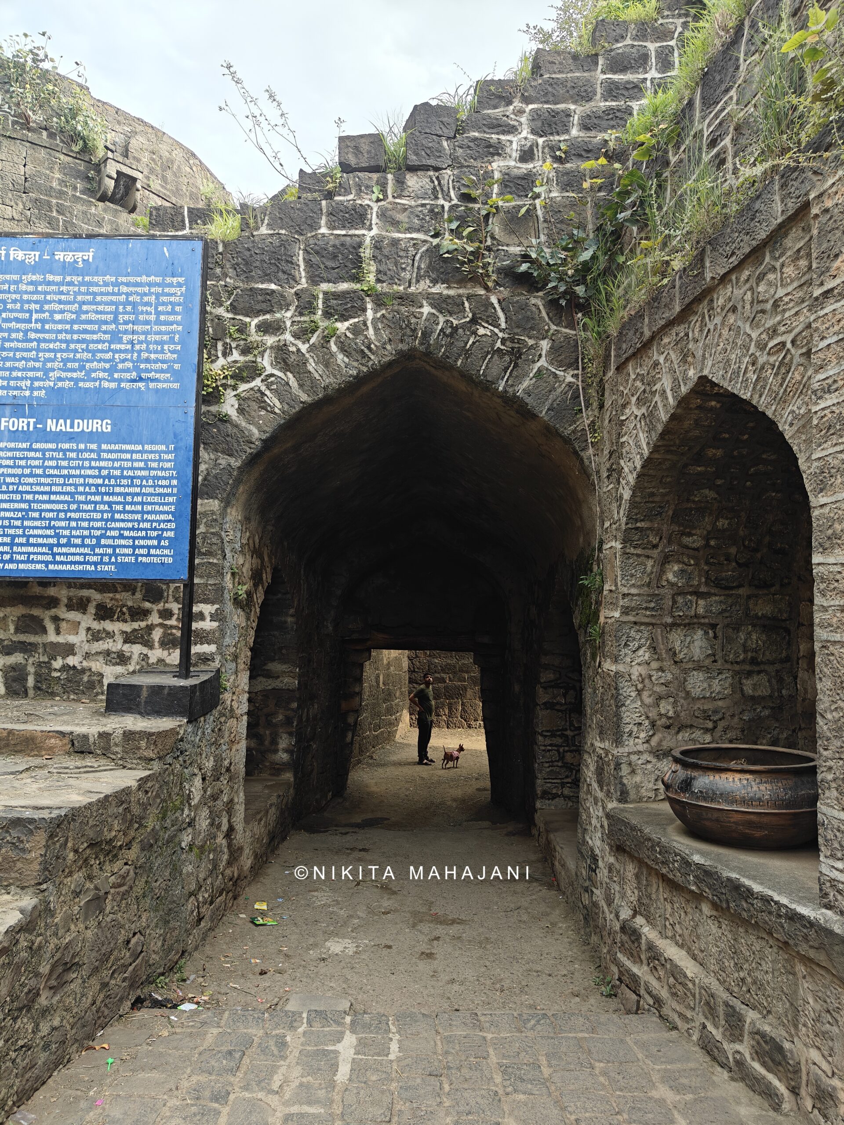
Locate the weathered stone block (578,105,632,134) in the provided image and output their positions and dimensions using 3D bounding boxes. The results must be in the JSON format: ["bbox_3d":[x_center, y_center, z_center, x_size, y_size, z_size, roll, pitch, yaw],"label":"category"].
[{"bbox_3d":[1.283,-3.081,5.598,0.391,0.222,0.300,0,-8,1],"label":"weathered stone block"}]

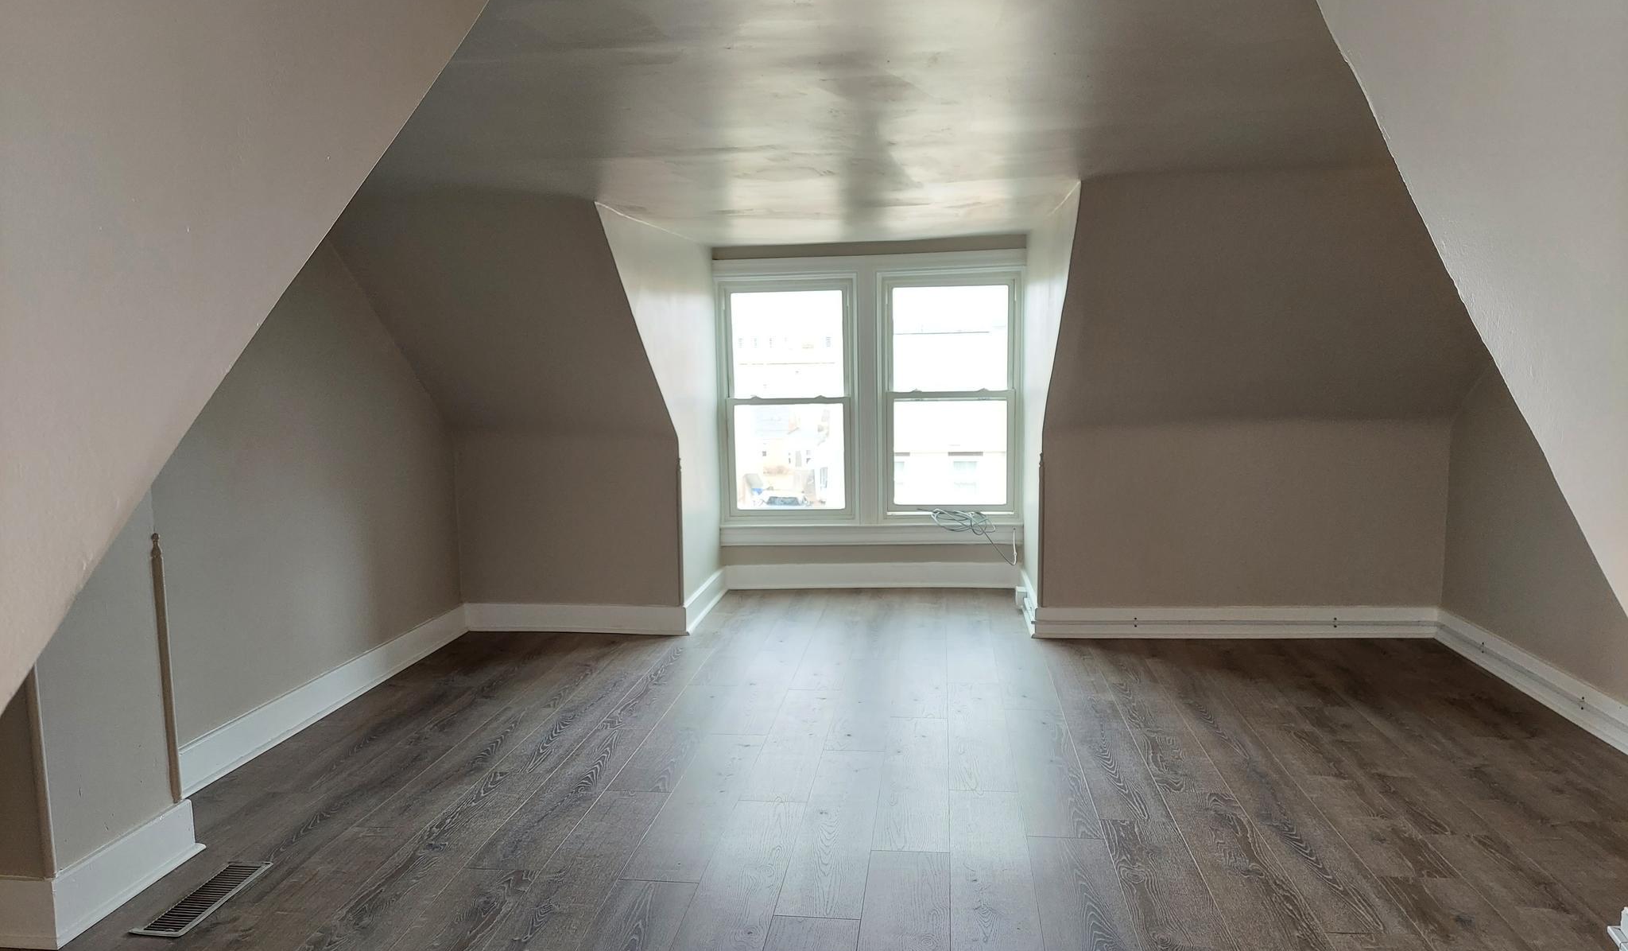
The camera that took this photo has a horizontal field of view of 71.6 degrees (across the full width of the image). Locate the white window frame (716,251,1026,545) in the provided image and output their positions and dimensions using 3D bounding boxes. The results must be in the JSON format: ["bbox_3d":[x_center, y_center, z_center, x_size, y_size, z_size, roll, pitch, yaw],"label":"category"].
[{"bbox_3d":[0.331,-0.470,6.763,1.835,1.673,0.100,0,6,4],"label":"white window frame"}]

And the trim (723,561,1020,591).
[{"bbox_3d":[0.347,0.614,6.853,1.761,0.150,0.025,0,6,4],"label":"trim"}]

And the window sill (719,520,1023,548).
[{"bbox_3d":[0.339,0.348,6.832,1.831,0.146,0.070,0,6,4],"label":"window sill"}]

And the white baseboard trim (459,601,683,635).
[{"bbox_3d":[-1.234,0.749,5.872,1.195,0.145,0.025,0,6,7],"label":"white baseboard trim"}]

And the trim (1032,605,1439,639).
[{"bbox_3d":[2.056,0.726,5.558,1.944,0.152,0.025,0,6,5],"label":"trim"}]

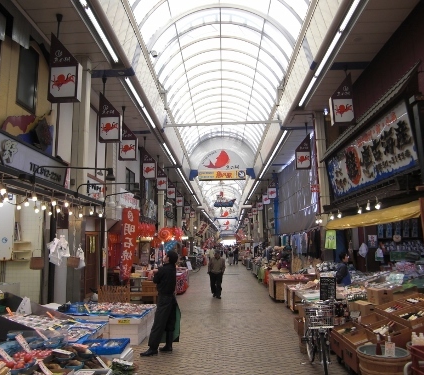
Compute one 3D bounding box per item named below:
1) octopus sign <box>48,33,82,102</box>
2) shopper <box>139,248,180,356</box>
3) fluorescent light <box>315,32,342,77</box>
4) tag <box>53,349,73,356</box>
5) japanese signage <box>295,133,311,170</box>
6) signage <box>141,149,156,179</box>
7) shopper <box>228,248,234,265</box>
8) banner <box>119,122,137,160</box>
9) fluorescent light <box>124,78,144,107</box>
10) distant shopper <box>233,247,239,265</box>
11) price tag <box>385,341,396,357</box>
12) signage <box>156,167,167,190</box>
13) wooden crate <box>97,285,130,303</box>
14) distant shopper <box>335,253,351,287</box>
[{"bbox_3d":[-2.952,-2.430,8.190,0.570,1.420,0.200,0,-8,2],"label":"octopus sign"},{"bbox_3d":[-0.839,1.857,6.502,0.580,1.700,0.500,-1,-8,4],"label":"shopper"},{"bbox_3d":[2.849,-3.253,10.073,0.070,0.070,2.360,0,-8,2],"label":"fluorescent light"},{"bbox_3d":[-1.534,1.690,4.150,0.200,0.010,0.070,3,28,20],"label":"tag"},{"bbox_3d":[3.474,-1.377,15.477,0.570,1.420,0.200,0,-8,2],"label":"japanese signage"},{"bbox_3d":[-2.682,-1.025,17.410,0.600,1.400,0.220,-1,-8,1],"label":"signage"},{"bbox_3d":[1.860,6.548,38.559,0.500,1.650,0.320,-1,-8,1],"label":"shopper"},{"bbox_3d":[-2.861,-1.570,13.740,0.580,1.320,0.150,-1,-8,1],"label":"banner"},{"bbox_3d":[-2.306,-2.833,12.348,0.120,0.090,2.360,-1,-8,1],"label":"fluorescent light"},{"bbox_3d":[2.220,6.177,36.950,0.500,1.700,0.350,-1,-8,1],"label":"distant shopper"},{"bbox_3d":[1.920,1.743,4.350,0.110,0.160,0.010,-2,-9,14],"label":"price tag"},{"bbox_3d":[-2.553,-0.511,21.274,0.570,1.420,0.200,0,-8,2],"label":"signage"},{"bbox_3d":[-2.645,3.095,11.151,0.850,0.680,0.420,-1,-8,1],"label":"wooden crate"},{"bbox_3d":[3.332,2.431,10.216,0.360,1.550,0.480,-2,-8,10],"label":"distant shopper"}]

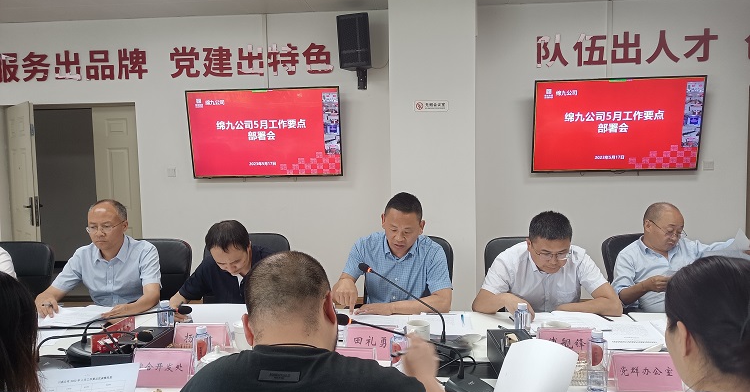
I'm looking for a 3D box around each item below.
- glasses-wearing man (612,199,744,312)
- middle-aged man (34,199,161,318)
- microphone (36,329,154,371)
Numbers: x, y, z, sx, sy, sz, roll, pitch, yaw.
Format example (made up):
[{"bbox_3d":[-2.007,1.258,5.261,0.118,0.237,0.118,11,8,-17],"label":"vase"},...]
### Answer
[{"bbox_3d":[1.471,0.649,2.713,0.680,1.230,0.750,-1,3,-4],"label":"glasses-wearing man"},{"bbox_3d":[-1.371,0.664,2.854,0.620,1.285,0.720,-1,3,1],"label":"middle-aged man"},{"bbox_3d":[-0.954,0.521,1.875,0.454,0.167,0.130,0,3,11],"label":"microphone"}]

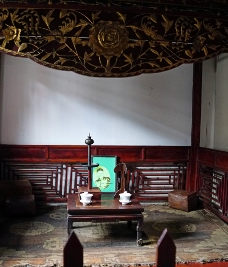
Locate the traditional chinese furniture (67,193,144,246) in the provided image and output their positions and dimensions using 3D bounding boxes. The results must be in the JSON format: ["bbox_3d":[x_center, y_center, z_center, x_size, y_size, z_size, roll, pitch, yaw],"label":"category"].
[{"bbox_3d":[-0.097,0.729,2.600,0.600,0.300,0.520,1,2,-7],"label":"traditional chinese furniture"}]

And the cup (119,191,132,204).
[{"bbox_3d":[0.097,0.532,2.487,0.104,0.107,0.104,1,2,0],"label":"cup"}]

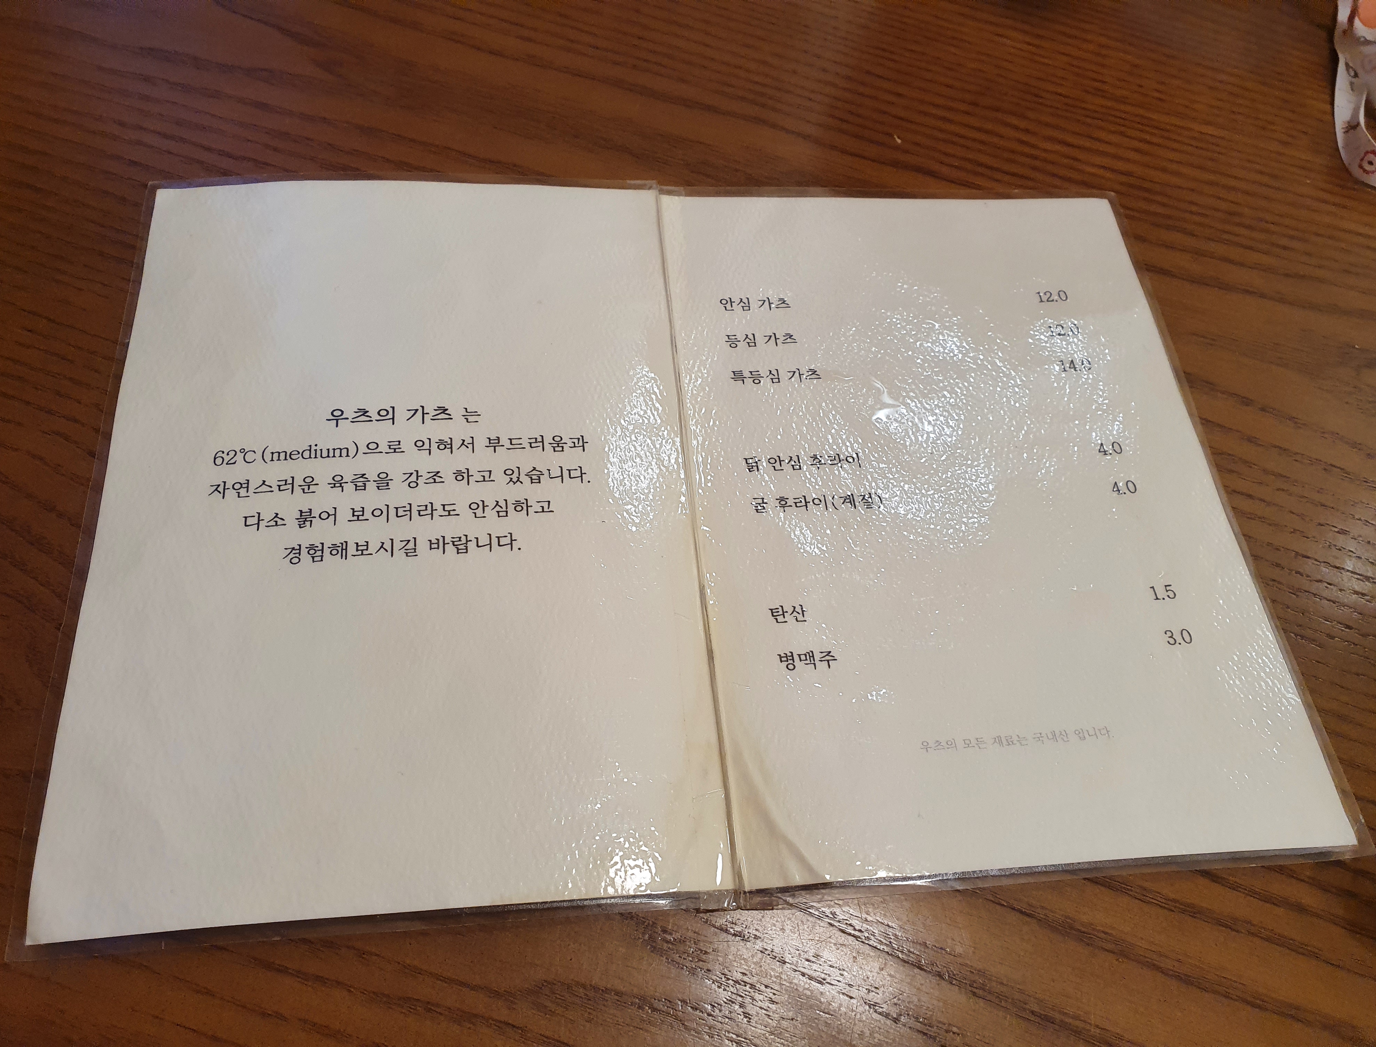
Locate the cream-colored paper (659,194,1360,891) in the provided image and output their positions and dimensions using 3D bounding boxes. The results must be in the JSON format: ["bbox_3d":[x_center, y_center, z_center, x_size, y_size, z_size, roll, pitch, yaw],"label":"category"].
[{"bbox_3d":[0.075,-0.014,0.288,0.149,0.004,0.210,-2,61,-8],"label":"cream-colored paper"}]

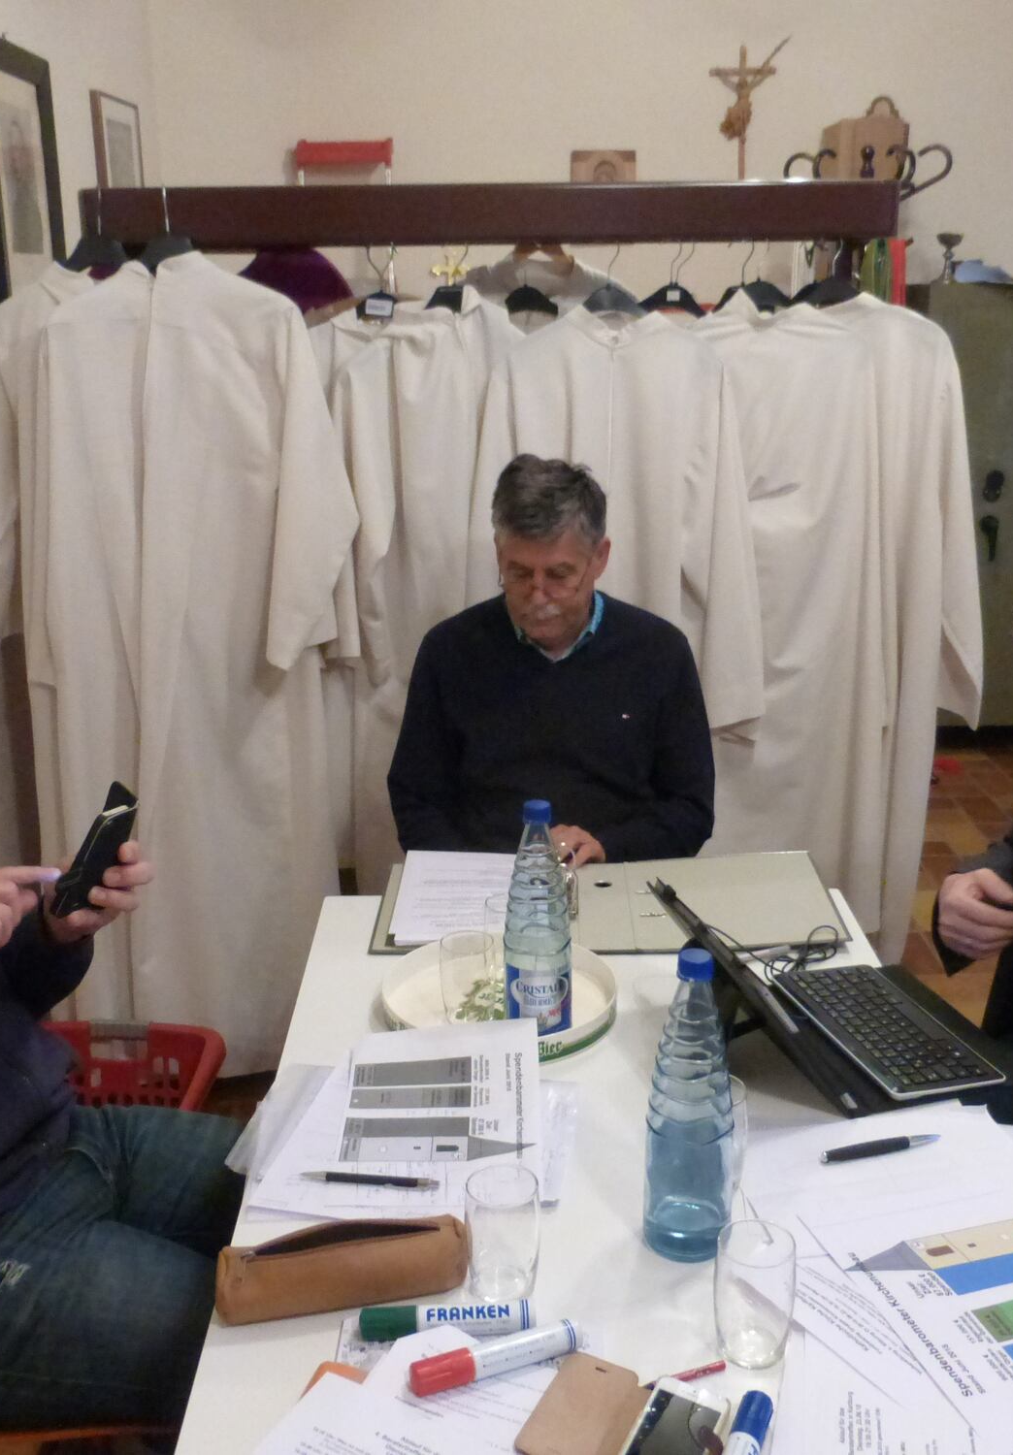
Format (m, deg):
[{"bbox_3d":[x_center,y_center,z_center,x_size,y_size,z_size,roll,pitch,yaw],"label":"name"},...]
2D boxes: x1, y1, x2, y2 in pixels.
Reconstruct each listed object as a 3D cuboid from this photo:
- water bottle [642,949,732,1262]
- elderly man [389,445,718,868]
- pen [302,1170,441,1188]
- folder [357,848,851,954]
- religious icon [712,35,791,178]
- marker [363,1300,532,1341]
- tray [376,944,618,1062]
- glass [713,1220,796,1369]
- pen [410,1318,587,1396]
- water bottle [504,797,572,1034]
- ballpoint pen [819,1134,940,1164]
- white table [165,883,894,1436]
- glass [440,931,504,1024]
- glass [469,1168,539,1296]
[{"bbox_3d":[0.167,0.338,1.273,0.082,0.287,0.082,-1,17,0],"label":"water bottle"},{"bbox_3d":[0.070,0.280,2.178,0.540,1.340,0.750,-1,17,0],"label":"elderly man"},{"bbox_3d":[-0.136,0.449,1.391,0.140,0.011,0.011,1,17,6],"label":"pen"},{"bbox_3d":[0.146,0.223,2.037,0.650,0.060,0.320,-1,17,-2],"label":"folder"},{"bbox_3d":[0.844,-2.133,4.872,0.260,0.490,0.080,-1,17,0],"label":"religious icon"},{"bbox_3d":[-0.049,0.505,1.195,0.146,0.026,0.026,-2,17,-3],"label":"marker"},{"bbox_3d":[-0.007,0.332,1.727,0.287,0.036,0.287,-1,17,0],"label":"tray"},{"bbox_3d":[0.206,0.473,1.164,0.066,0.100,0.066,-1,17,0],"label":"glass"},{"bbox_3d":[-0.006,0.516,1.150,0.146,0.026,0.026,-6,18,-18],"label":"pen"},{"bbox_3d":[0.037,0.224,1.634,0.081,0.286,0.081,-1,17,0],"label":"water bottle"},{"bbox_3d":[0.380,0.426,1.422,0.139,0.013,0.013,-5,18,-14],"label":"ballpoint pen"},{"bbox_3d":[0.122,0.796,1.530,0.765,0.740,1.350,-1,17,0],"label":"white table"},{"bbox_3d":[-0.047,0.306,1.696,0.065,0.099,0.065,-1,17,0],"label":"glass"},{"bbox_3d":[-0.002,0.451,1.250,0.066,0.097,0.066,-1,17,0],"label":"glass"}]

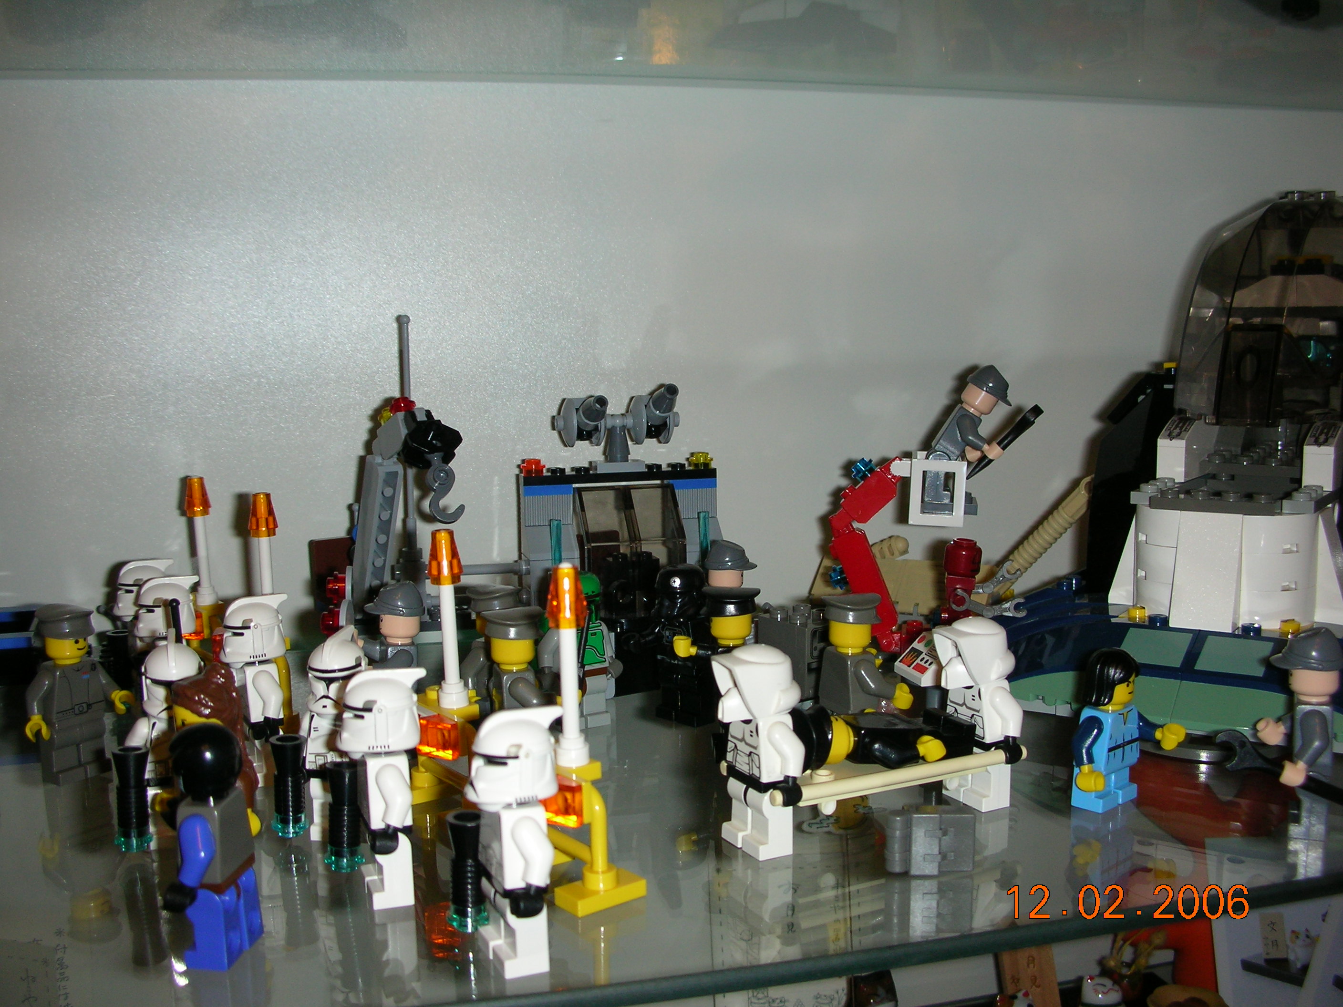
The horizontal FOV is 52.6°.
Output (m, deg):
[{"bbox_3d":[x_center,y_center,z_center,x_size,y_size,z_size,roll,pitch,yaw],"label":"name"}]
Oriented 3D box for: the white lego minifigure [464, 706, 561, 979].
[{"bbox_3d":[-0.027,0.055,0.228,0.018,0.044,0.024,-4,8,-24],"label":"white lego minifigure"}]

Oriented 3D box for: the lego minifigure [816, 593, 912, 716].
[{"bbox_3d":[0.047,0.044,0.344,0.021,0.044,0.024,-3,7,-22],"label":"lego minifigure"}]

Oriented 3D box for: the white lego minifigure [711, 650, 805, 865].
[{"bbox_3d":[0.017,0.050,0.277,0.018,0.043,0.024,-5,8,-27],"label":"white lego minifigure"}]

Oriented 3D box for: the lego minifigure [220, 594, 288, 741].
[{"bbox_3d":[-0.104,0.046,0.343,0.018,0.044,0.024,-4,7,-25],"label":"lego minifigure"}]

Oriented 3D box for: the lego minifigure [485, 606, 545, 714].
[{"bbox_3d":[-0.033,0.046,0.321,0.021,0.042,0.024,-4,7,-22],"label":"lego minifigure"}]

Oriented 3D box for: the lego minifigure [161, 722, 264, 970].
[{"bbox_3d":[-0.081,0.059,0.239,0.014,0.042,0.024,0,6,4],"label":"lego minifigure"}]

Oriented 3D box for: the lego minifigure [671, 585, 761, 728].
[{"bbox_3d":[0.012,0.042,0.346,0.021,0.042,0.024,-1,7,5],"label":"lego minifigure"}]

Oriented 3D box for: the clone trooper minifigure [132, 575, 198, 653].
[{"bbox_3d":[-0.134,0.042,0.363,0.018,0.044,0.024,-3,8,-23],"label":"clone trooper minifigure"}]

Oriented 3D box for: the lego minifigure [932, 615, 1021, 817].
[{"bbox_3d":[0.070,0.048,0.315,0.019,0.043,0.024,-4,7,-23],"label":"lego minifigure"}]

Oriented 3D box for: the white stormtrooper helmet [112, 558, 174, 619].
[{"bbox_3d":[-0.155,0.025,0.398,0.018,0.017,0.013,-4,8,-19],"label":"white stormtrooper helmet"}]

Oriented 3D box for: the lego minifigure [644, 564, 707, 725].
[{"bbox_3d":[0.002,0.039,0.371,0.018,0.043,0.024,-8,9,-42],"label":"lego minifigure"}]

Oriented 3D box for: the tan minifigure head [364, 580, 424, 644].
[{"bbox_3d":[-0.073,0.029,0.360,0.016,0.017,0.013,-3,7,-17],"label":"tan minifigure head"}]

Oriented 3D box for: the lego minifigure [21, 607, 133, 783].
[{"bbox_3d":[-0.149,0.047,0.339,0.020,0.044,0.024,3,7,29],"label":"lego minifigure"}]

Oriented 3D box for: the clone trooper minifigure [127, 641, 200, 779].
[{"bbox_3d":[-0.106,0.052,0.291,0.024,0.044,0.018,-4,7,-27],"label":"clone trooper minifigure"}]

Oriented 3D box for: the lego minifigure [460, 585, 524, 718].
[{"bbox_3d":[-0.046,0.043,0.364,0.018,0.044,0.024,2,7,22],"label":"lego minifigure"}]

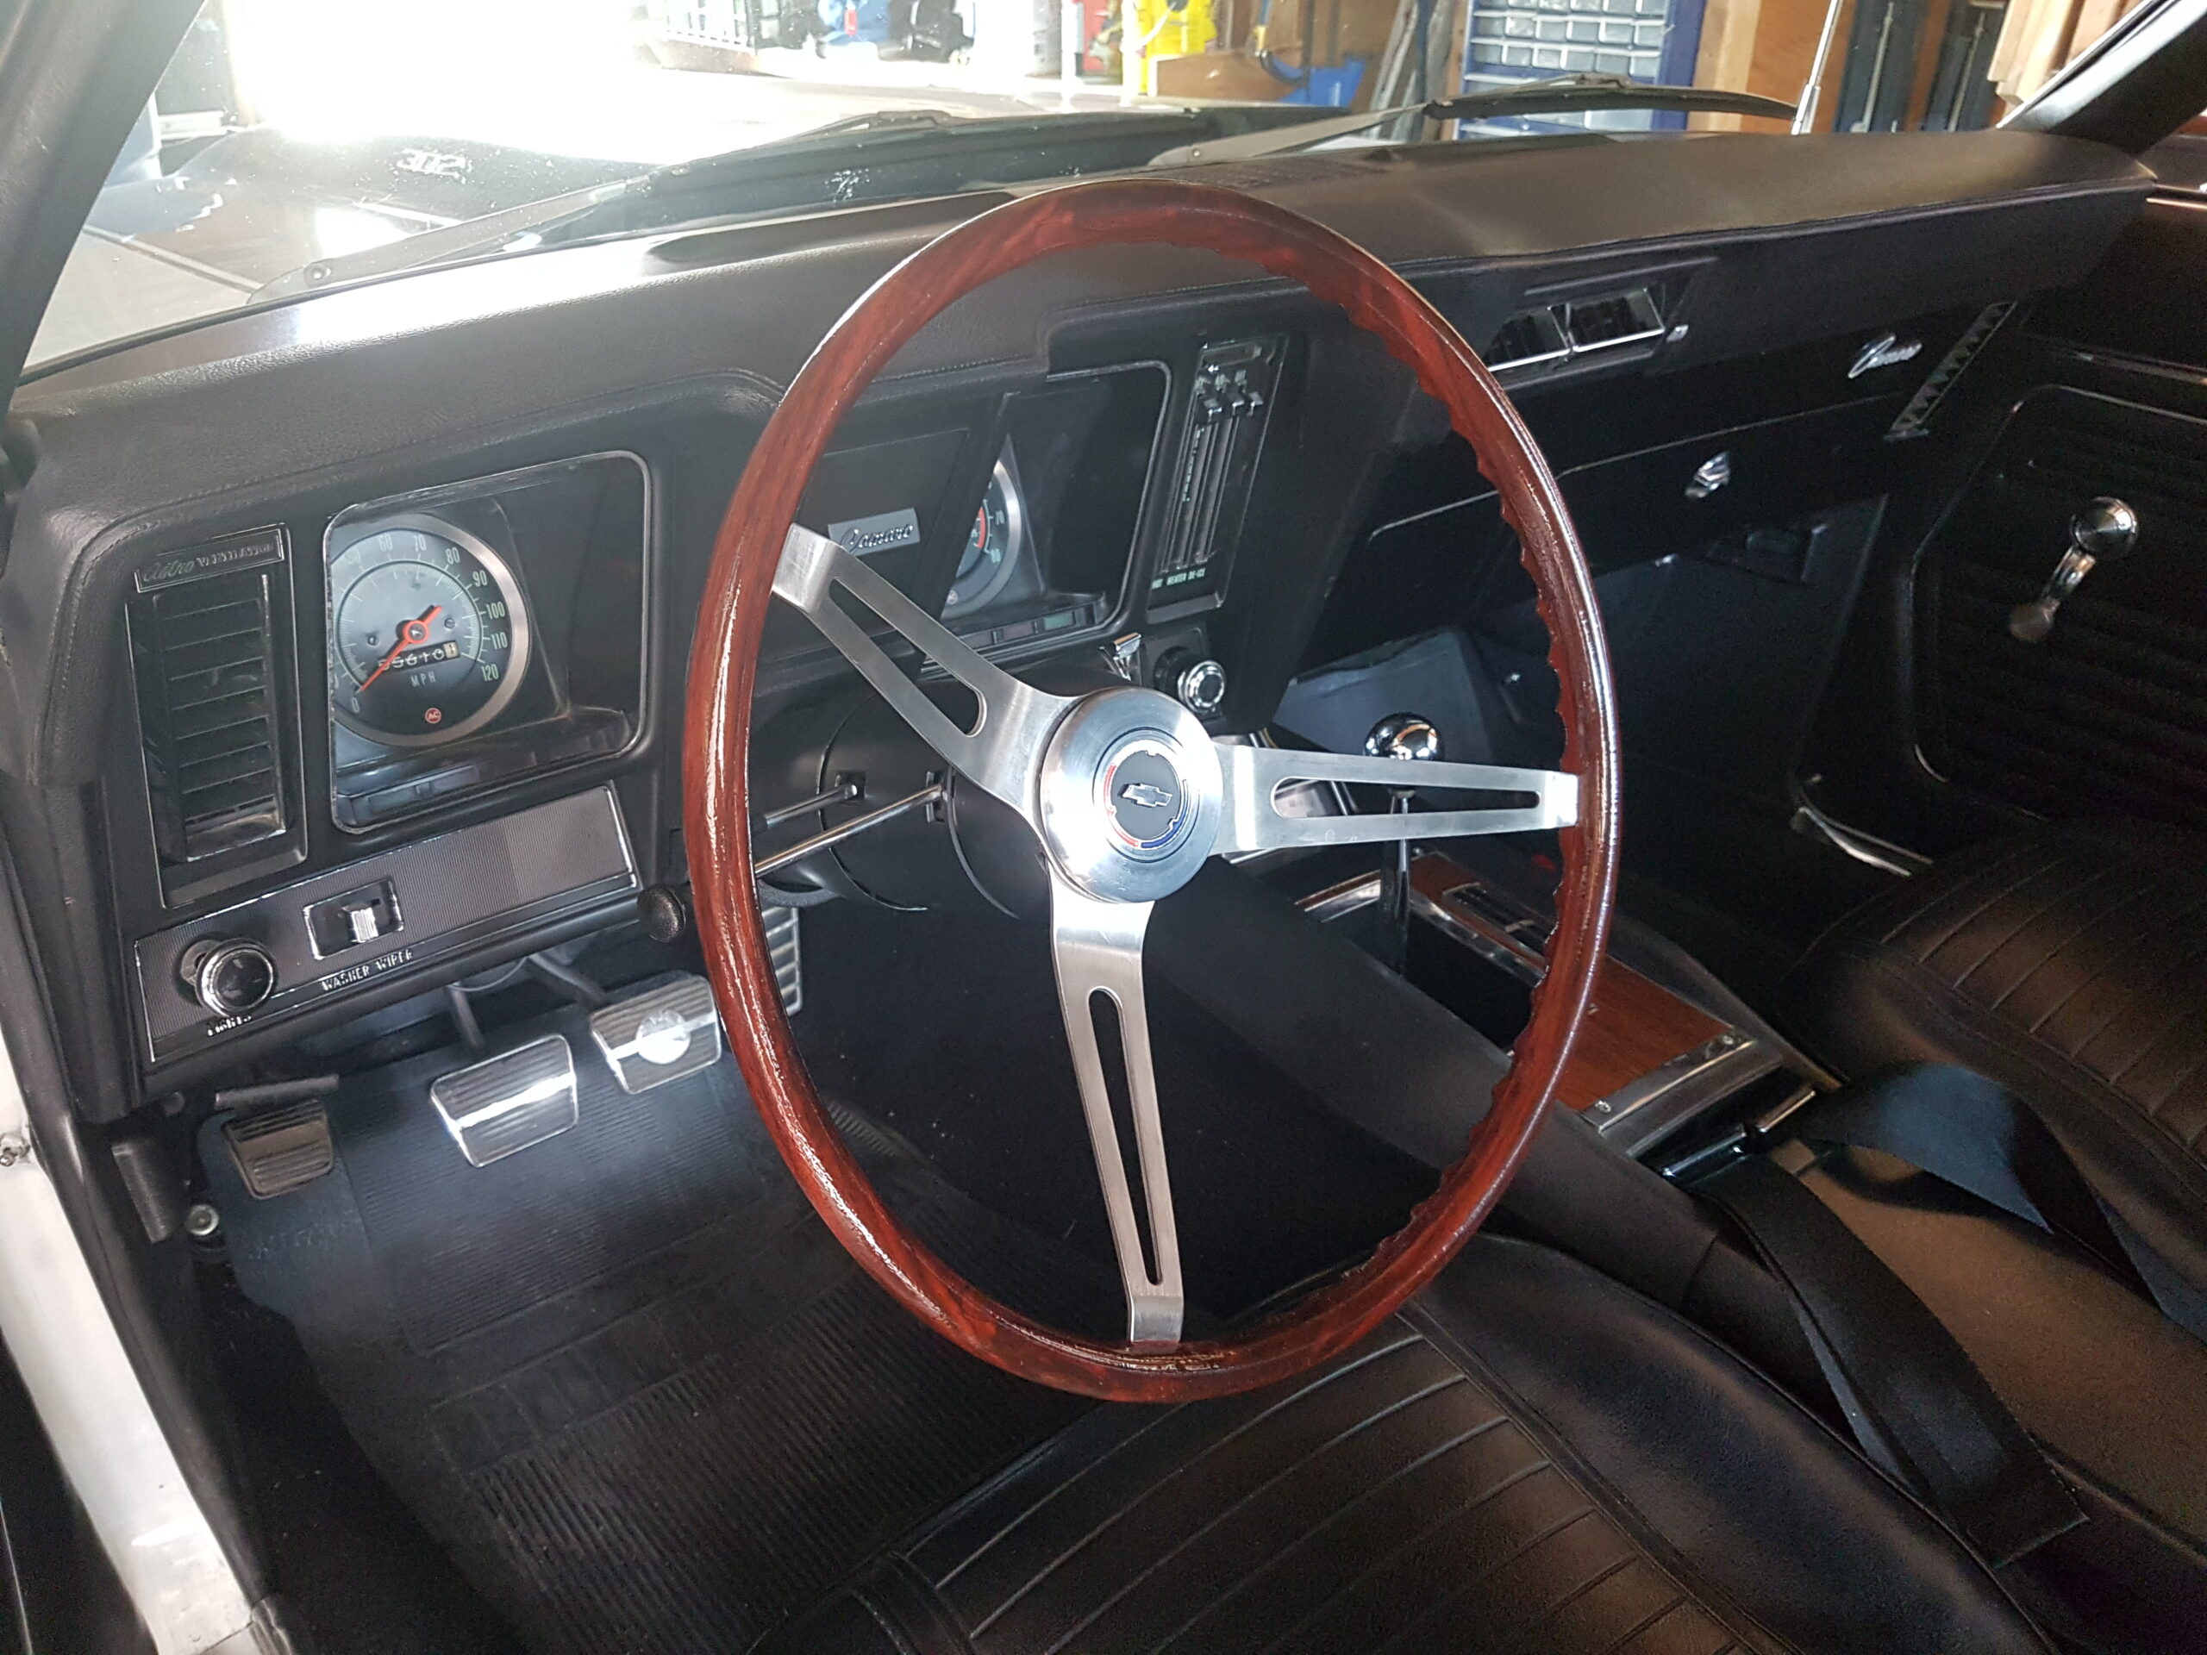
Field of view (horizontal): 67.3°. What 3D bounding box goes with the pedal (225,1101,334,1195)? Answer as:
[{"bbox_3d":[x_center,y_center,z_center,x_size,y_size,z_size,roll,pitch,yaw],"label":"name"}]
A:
[{"bbox_3d":[-0.567,0.222,1.143,0.061,0.052,0.025,-21,0,-35],"label":"pedal"}]

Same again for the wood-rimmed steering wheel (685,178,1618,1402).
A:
[{"bbox_3d":[0.023,-0.012,0.596,0.404,0.404,0.105,-21,13,-35],"label":"wood-rimmed steering wheel"}]

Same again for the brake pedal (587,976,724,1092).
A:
[{"bbox_3d":[-0.292,0.139,1.088,0.085,0.056,0.025,-21,0,-35],"label":"brake pedal"}]

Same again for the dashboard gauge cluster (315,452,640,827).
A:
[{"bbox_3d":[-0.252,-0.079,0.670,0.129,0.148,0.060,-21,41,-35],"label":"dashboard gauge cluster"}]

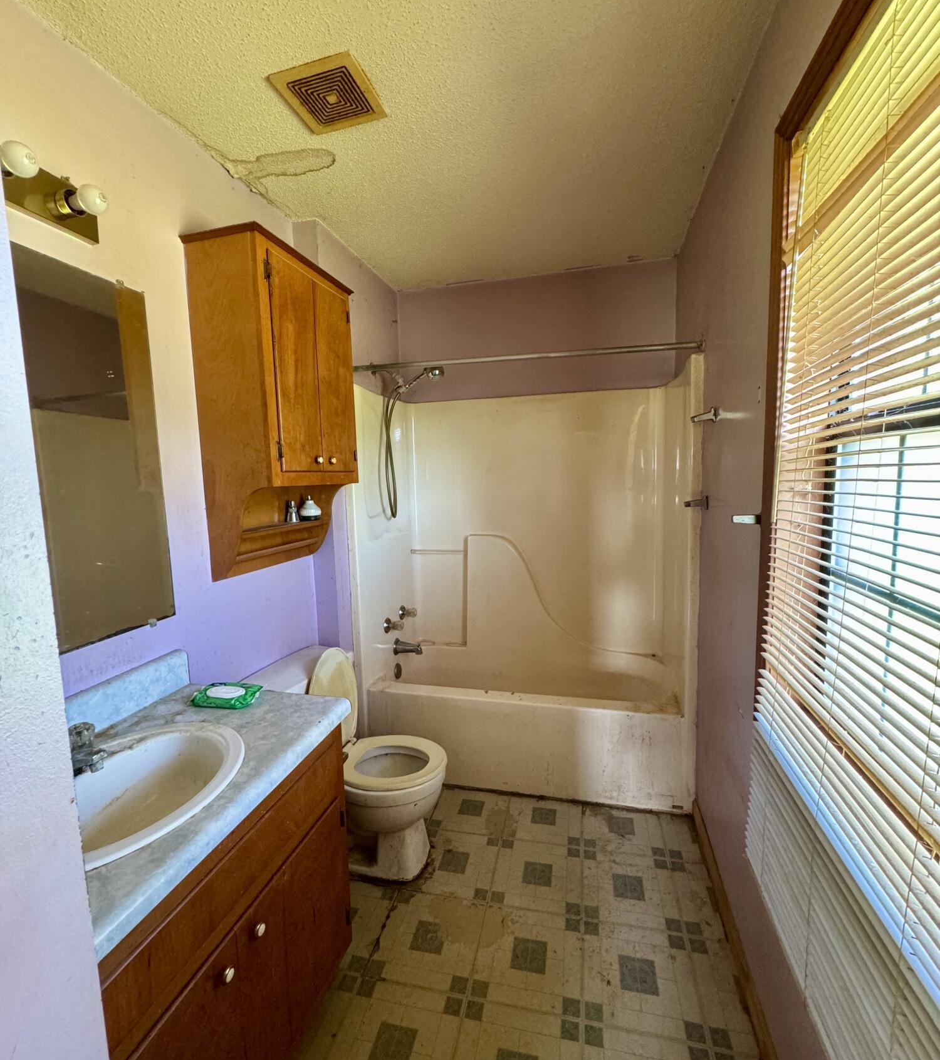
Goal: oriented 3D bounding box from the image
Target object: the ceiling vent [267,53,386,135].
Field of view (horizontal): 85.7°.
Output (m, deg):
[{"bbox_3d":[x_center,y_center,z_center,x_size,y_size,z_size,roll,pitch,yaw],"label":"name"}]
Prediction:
[{"bbox_3d":[-0.380,-1.165,1.372,0.232,0.020,0.227,0,7,14],"label":"ceiling vent"}]

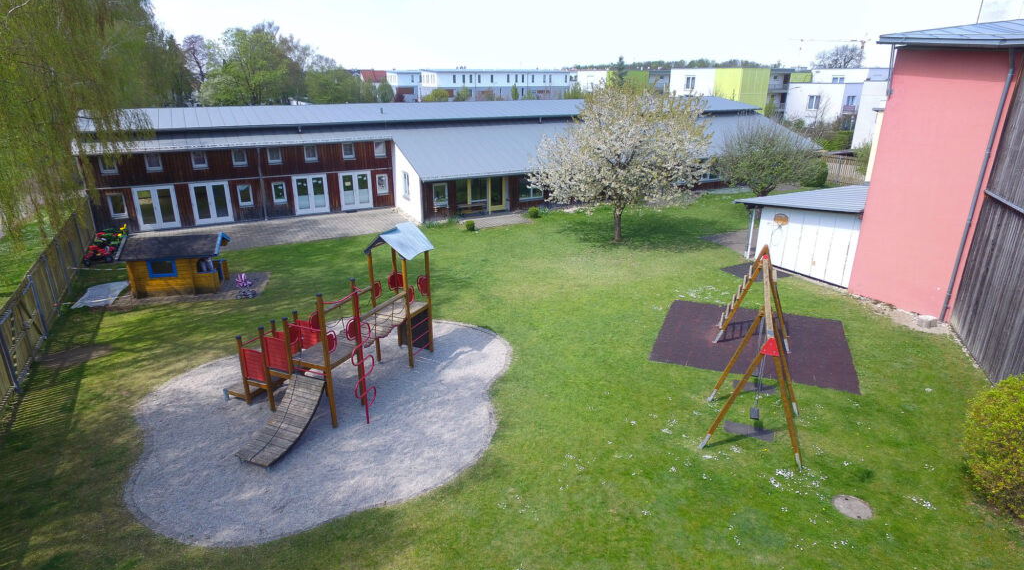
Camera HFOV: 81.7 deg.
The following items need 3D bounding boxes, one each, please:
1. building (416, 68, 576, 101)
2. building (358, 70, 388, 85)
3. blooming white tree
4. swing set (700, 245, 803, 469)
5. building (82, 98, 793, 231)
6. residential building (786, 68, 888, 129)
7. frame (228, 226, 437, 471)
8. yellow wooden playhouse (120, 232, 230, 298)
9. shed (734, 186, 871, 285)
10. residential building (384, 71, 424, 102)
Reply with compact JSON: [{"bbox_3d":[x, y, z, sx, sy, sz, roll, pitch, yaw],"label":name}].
[{"bbox_3d":[-3.250,-46.084,137.624,33.000,7.100,11.000,-9,22,-24],"label":"building"},{"bbox_3d":[-40.162,-61.851,181.114,10.500,7.600,9.000,-9,22,-24],"label":"building"},{"bbox_3d":[5.308,-5.692,28.542,8.600,7.450,8.300,0,20,0],"label":"blooming white tree"},{"bbox_3d":[6.613,1.286,15.858,2.150,3.080,7.300,7,21,20],"label":"swing set"},{"bbox_3d":[-1.224,-9.654,41.672,49.100,5.890,14.860,-9,22,-22],"label":"building"},{"bbox_3d":[48.552,-27.509,86.398,10.500,8.500,9.800,-9,22,-22],"label":"residential building"},{"bbox_3d":[-4.474,0.838,14.106,3.900,3.600,6.200,9,22,23],"label":"frame"},{"bbox_3d":[-11.801,-0.816,21.001,3.090,1.990,1.880,-3,20,-9],"label":"yellow wooden playhouse"},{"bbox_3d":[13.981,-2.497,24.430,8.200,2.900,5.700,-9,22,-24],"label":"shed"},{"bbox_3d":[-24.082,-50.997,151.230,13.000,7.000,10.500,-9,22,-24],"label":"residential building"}]

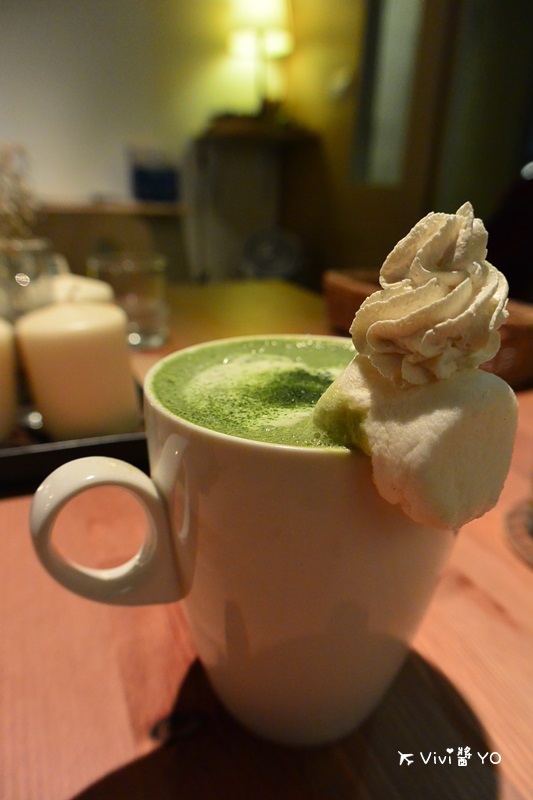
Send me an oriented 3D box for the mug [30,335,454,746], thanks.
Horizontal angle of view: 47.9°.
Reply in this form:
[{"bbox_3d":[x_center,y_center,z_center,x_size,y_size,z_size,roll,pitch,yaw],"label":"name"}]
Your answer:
[{"bbox_3d":[-0.004,0.050,0.189,0.126,0.115,0.093,-7,23,-19],"label":"mug"}]

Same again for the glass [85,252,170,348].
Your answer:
[{"bbox_3d":[-0.137,-0.101,0.603,0.076,0.081,0.076,1,22,0],"label":"glass"}]

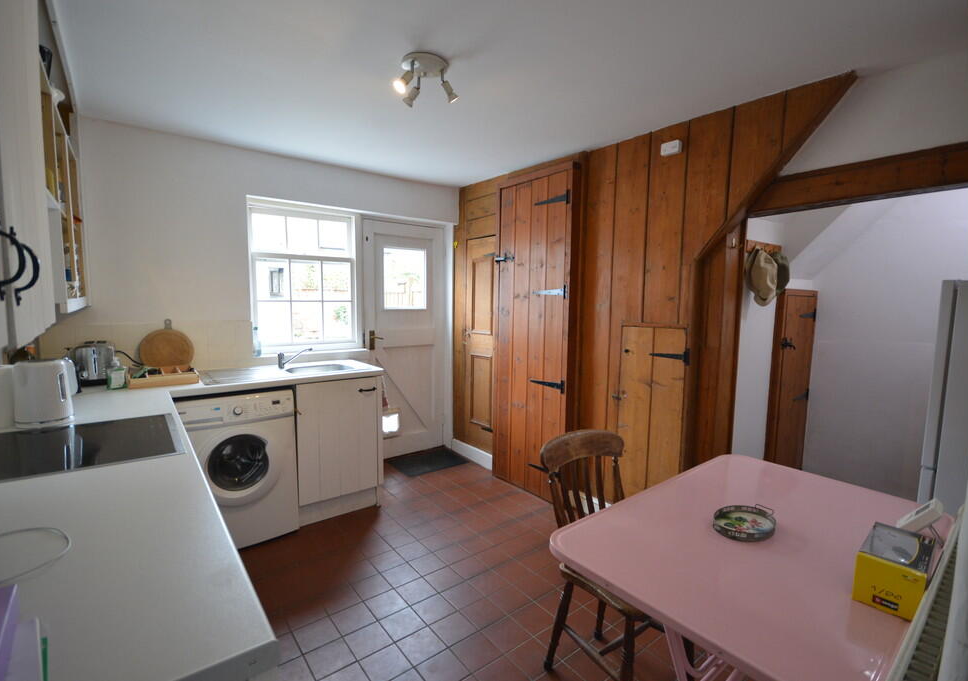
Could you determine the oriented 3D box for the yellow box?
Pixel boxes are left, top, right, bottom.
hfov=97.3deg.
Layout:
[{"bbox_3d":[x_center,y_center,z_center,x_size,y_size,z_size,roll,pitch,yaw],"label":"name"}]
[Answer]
[{"bbox_3d":[0.934,0.516,0.967,0.218,0.106,0.106,-4,7,-40],"label":"yellow box"}]

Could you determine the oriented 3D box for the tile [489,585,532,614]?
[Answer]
[{"bbox_3d":[0.119,1.200,1.973,0.150,0.012,0.150,-4,7,-39],"label":"tile"}]

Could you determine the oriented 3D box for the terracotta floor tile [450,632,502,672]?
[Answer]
[{"bbox_3d":[-0.032,1.230,1.673,0.149,0.013,0.149,-3,6,-38],"label":"terracotta floor tile"}]

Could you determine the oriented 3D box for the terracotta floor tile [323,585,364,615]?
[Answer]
[{"bbox_3d":[-0.656,1.196,1.962,0.149,0.013,0.149,-3,6,-38],"label":"terracotta floor tile"}]

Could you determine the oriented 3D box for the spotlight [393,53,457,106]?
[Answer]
[{"bbox_3d":[-0.236,-1.071,1.782,0.270,0.165,0.230,0,5,-8],"label":"spotlight"}]

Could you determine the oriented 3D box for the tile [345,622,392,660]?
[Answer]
[{"bbox_3d":[-0.465,1.219,1.722,0.149,0.013,0.149,-3,6,-38],"label":"tile"}]

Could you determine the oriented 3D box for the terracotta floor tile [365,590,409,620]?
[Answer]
[{"bbox_3d":[-0.441,1.202,1.938,0.149,0.012,0.149,-3,6,-38],"label":"terracotta floor tile"}]

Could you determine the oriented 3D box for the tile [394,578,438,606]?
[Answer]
[{"bbox_3d":[-0.325,1.208,2.046,0.149,0.012,0.149,-3,7,-38],"label":"tile"}]

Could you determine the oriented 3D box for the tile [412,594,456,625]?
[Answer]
[{"bbox_3d":[-0.221,1.200,1.900,0.150,0.012,0.150,-4,7,-39],"label":"tile"}]

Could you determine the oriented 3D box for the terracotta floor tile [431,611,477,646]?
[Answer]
[{"bbox_3d":[-0.130,1.231,1.816,0.149,0.012,0.149,-3,7,-38],"label":"terracotta floor tile"}]

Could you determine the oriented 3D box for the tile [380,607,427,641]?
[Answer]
[{"bbox_3d":[-0.342,1.205,1.809,0.150,0.012,0.150,-4,7,-39],"label":"tile"}]

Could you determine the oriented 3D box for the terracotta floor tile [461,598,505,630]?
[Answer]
[{"bbox_3d":[-0.008,1.225,1.907,0.149,0.012,0.149,-3,7,-38],"label":"terracotta floor tile"}]

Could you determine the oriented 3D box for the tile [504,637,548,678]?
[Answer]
[{"bbox_3d":[0.185,1.231,1.646,0.149,0.012,0.149,-3,6,-38],"label":"tile"}]

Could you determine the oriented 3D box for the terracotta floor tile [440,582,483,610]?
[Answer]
[{"bbox_3d":[-0.102,1.205,2.009,0.149,0.012,0.149,-3,6,-38],"label":"terracotta floor tile"}]

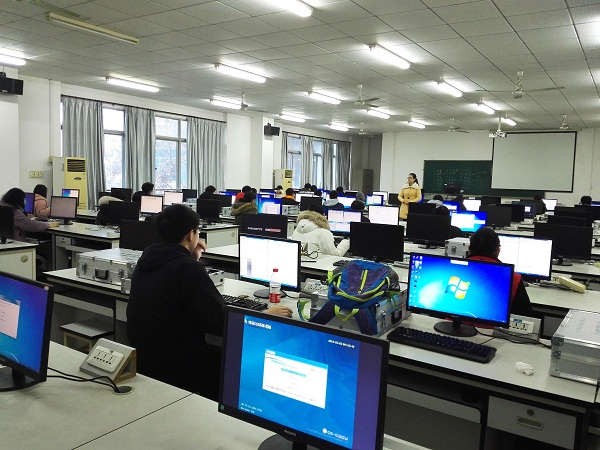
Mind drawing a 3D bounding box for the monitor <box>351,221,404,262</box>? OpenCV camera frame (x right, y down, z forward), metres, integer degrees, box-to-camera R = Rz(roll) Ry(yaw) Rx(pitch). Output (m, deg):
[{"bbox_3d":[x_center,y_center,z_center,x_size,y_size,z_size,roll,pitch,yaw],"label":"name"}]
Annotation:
[{"bbox_3d":[0.691,0.167,4.469,0.506,0.358,0.198,5,6,31],"label":"monitor"}]

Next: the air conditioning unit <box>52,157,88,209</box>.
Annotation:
[{"bbox_3d":[-4.805,-0.534,10.543,0.420,1.700,0.500,5,7,33],"label":"air conditioning unit"}]

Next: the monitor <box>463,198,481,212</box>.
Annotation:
[{"bbox_3d":[3.708,-0.374,10.846,0.470,0.355,0.180,5,7,33],"label":"monitor"}]

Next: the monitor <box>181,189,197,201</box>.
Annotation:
[{"bbox_3d":[-2.581,-0.631,11.840,0.500,0.378,0.200,5,6,33],"label":"monitor"}]

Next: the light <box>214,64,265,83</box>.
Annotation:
[{"bbox_3d":[-0.977,-2.517,8.396,0.130,0.100,1.220,5,6,33],"label":"light"}]

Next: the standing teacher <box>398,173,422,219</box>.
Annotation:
[{"bbox_3d":[2.263,-0.244,10.152,0.500,1.630,0.360,4,6,21],"label":"standing teacher"}]

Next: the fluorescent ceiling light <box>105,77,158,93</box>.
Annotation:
[{"bbox_3d":[-3.206,-2.718,9.723,0.140,0.100,1.230,5,7,33],"label":"fluorescent ceiling light"}]

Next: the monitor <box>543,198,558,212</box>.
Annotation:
[{"bbox_3d":[6.269,-0.462,12.756,0.480,0.366,0.200,5,7,33],"label":"monitor"}]

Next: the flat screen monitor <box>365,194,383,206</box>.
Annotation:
[{"bbox_3d":[1.864,-0.542,12.448,0.500,0.378,0.200,5,6,33],"label":"flat screen monitor"}]

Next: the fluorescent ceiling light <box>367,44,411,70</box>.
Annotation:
[{"bbox_3d":[1.275,-2.335,7.053,0.125,0.095,1.250,6,7,33],"label":"fluorescent ceiling light"}]

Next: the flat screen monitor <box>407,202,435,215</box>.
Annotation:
[{"bbox_3d":[2.056,-0.173,8.331,0.480,0.366,0.200,5,7,33],"label":"flat screen monitor"}]

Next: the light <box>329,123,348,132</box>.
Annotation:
[{"bbox_3d":[1.282,-3.184,16.524,0.130,0.100,1.220,5,6,33],"label":"light"}]

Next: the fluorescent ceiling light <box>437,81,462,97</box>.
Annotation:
[{"bbox_3d":[2.792,-2.518,9.315,0.100,0.100,1.220,5,7,33],"label":"fluorescent ceiling light"}]

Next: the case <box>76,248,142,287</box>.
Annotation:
[{"bbox_3d":[-1.222,0.292,3.513,0.555,0.157,0.372,5,6,34],"label":"case"}]

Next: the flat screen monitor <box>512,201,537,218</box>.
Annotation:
[{"bbox_3d":[4.494,-0.266,10.097,0.475,0.375,0.180,6,7,33],"label":"flat screen monitor"}]

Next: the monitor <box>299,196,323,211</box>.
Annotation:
[{"bbox_3d":[0.233,-0.367,9.996,0.500,0.378,0.200,5,6,33],"label":"monitor"}]

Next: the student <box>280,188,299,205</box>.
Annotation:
[{"bbox_3d":[-0.155,-0.176,10.861,0.480,1.210,0.620,5,7,33],"label":"student"}]

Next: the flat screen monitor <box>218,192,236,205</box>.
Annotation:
[{"bbox_3d":[-1.565,-0.540,10.849,0.480,0.360,0.180,5,7,33],"label":"flat screen monitor"}]

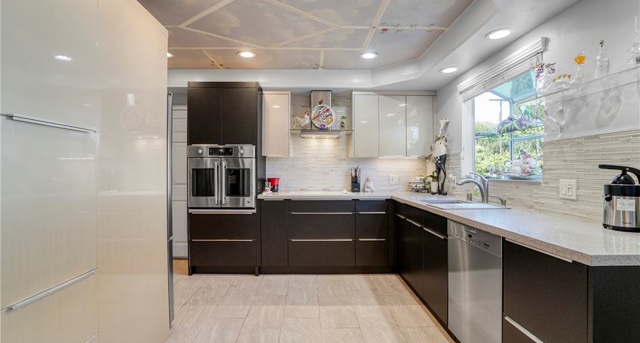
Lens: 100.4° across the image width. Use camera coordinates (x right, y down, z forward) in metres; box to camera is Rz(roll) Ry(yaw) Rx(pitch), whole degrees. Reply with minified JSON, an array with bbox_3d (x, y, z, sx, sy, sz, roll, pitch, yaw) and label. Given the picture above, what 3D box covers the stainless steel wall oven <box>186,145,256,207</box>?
[{"bbox_3d":[-1.142,0.063,3.376,0.780,0.750,0.592,0,0,-1],"label":"stainless steel wall oven"}]

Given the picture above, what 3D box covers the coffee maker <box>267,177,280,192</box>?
[{"bbox_3d":[-0.618,0.176,3.570,0.178,0.209,0.184,0,0,-1],"label":"coffee maker"}]

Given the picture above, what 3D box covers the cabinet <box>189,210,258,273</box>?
[{"bbox_3d":[-1.137,0.831,3.407,0.812,0.755,0.612,0,0,-1],"label":"cabinet"}]

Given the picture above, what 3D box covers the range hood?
[{"bbox_3d":[0.000,-0.750,3.488,0.551,0.602,0.439,0,0,-1],"label":"range hood"}]

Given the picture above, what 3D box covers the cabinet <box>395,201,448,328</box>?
[{"bbox_3d":[1.162,0.734,2.444,0.612,0.862,1.193,0,0,-1],"label":"cabinet"}]

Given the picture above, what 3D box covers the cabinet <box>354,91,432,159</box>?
[{"bbox_3d":[0.932,-0.589,3.534,1.046,0.826,0.357,0,0,-1],"label":"cabinet"}]

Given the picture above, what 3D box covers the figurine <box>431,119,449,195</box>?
[{"bbox_3d":[1.401,-0.170,3.142,0.194,0.887,0.204,0,0,-41],"label":"figurine"}]

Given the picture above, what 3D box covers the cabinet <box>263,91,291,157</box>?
[{"bbox_3d":[-0.547,-0.595,3.534,0.347,0.824,0.357,0,0,-1],"label":"cabinet"}]

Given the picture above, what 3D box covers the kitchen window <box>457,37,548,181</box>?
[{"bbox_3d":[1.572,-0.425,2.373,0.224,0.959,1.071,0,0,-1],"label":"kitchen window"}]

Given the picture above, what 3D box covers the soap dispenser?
[{"bbox_3d":[0.663,0.174,3.570,0.112,0.209,0.102,0,0,-1],"label":"soap dispenser"}]

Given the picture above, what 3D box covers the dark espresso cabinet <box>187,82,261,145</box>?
[{"bbox_3d":[-1.137,-0.671,3.407,0.812,0.729,0.612,0,0,-1],"label":"dark espresso cabinet"}]

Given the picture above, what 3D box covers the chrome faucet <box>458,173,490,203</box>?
[{"bbox_3d":[1.326,0.140,2.331,0.255,0.262,0.082,0,0,-1],"label":"chrome faucet"}]

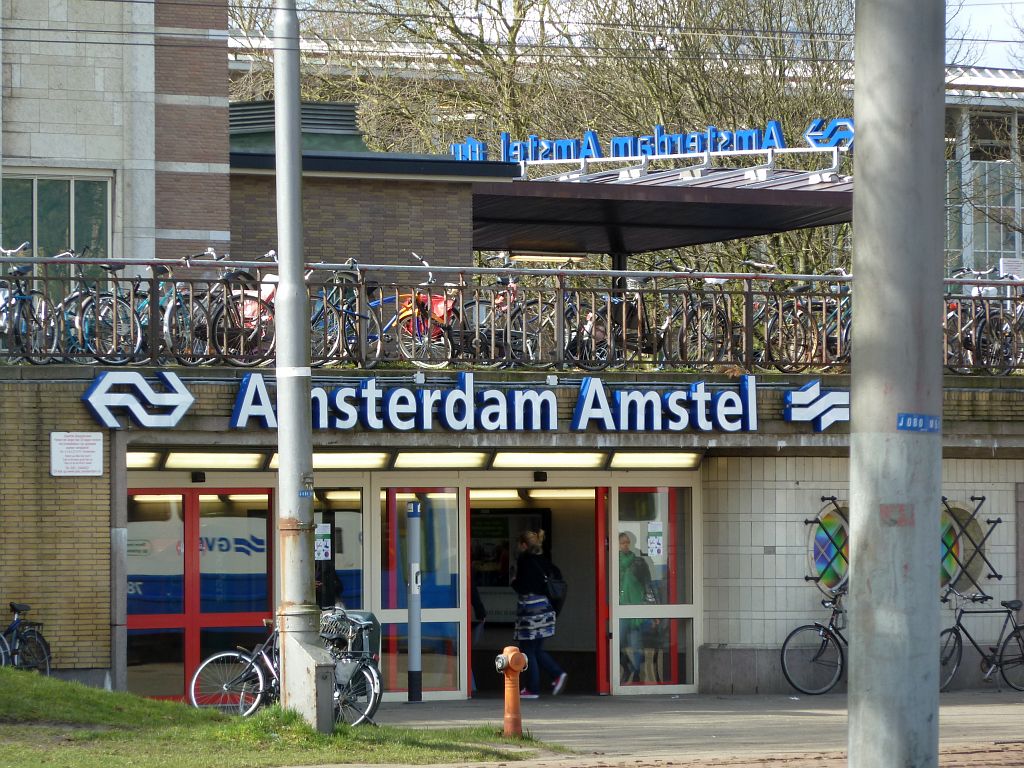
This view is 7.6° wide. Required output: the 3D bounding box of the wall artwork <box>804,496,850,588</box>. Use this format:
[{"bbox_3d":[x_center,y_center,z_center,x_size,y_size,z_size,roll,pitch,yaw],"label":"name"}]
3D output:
[{"bbox_3d":[3.505,1.708,79.400,1.080,1.080,0.220,1,-1,-40],"label":"wall artwork"}]

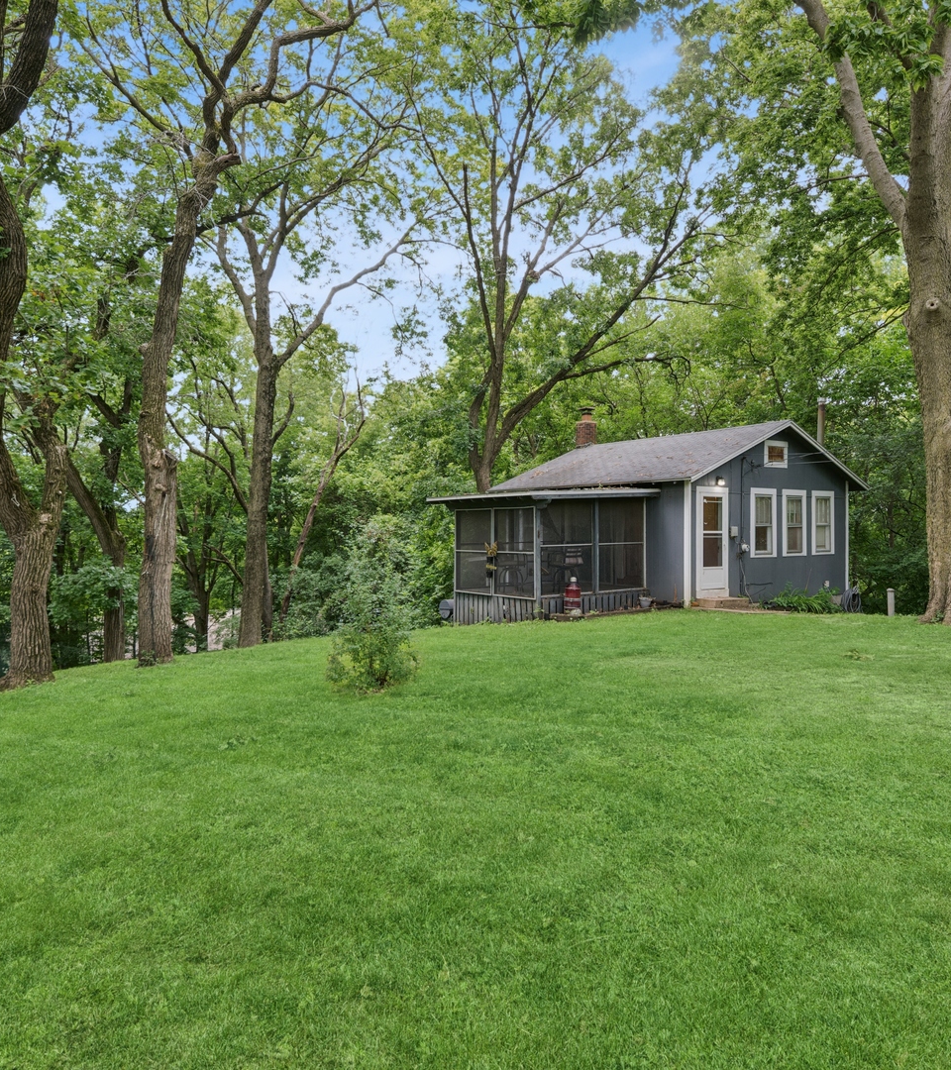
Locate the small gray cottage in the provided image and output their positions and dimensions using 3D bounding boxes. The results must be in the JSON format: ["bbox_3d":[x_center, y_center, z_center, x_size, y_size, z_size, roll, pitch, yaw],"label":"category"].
[{"bbox_3d":[3.649,-0.653,18.583,9.936,4.815,6.091,-1,1,-38],"label":"small gray cottage"}]

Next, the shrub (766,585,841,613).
[{"bbox_3d":[7.041,1.355,17.172,2.675,0.495,0.858,-1,1,-38],"label":"shrub"}]

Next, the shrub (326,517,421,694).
[{"bbox_3d":[-1.036,0.683,8.090,0.950,1.734,0.950,0,1,0],"label":"shrub"}]

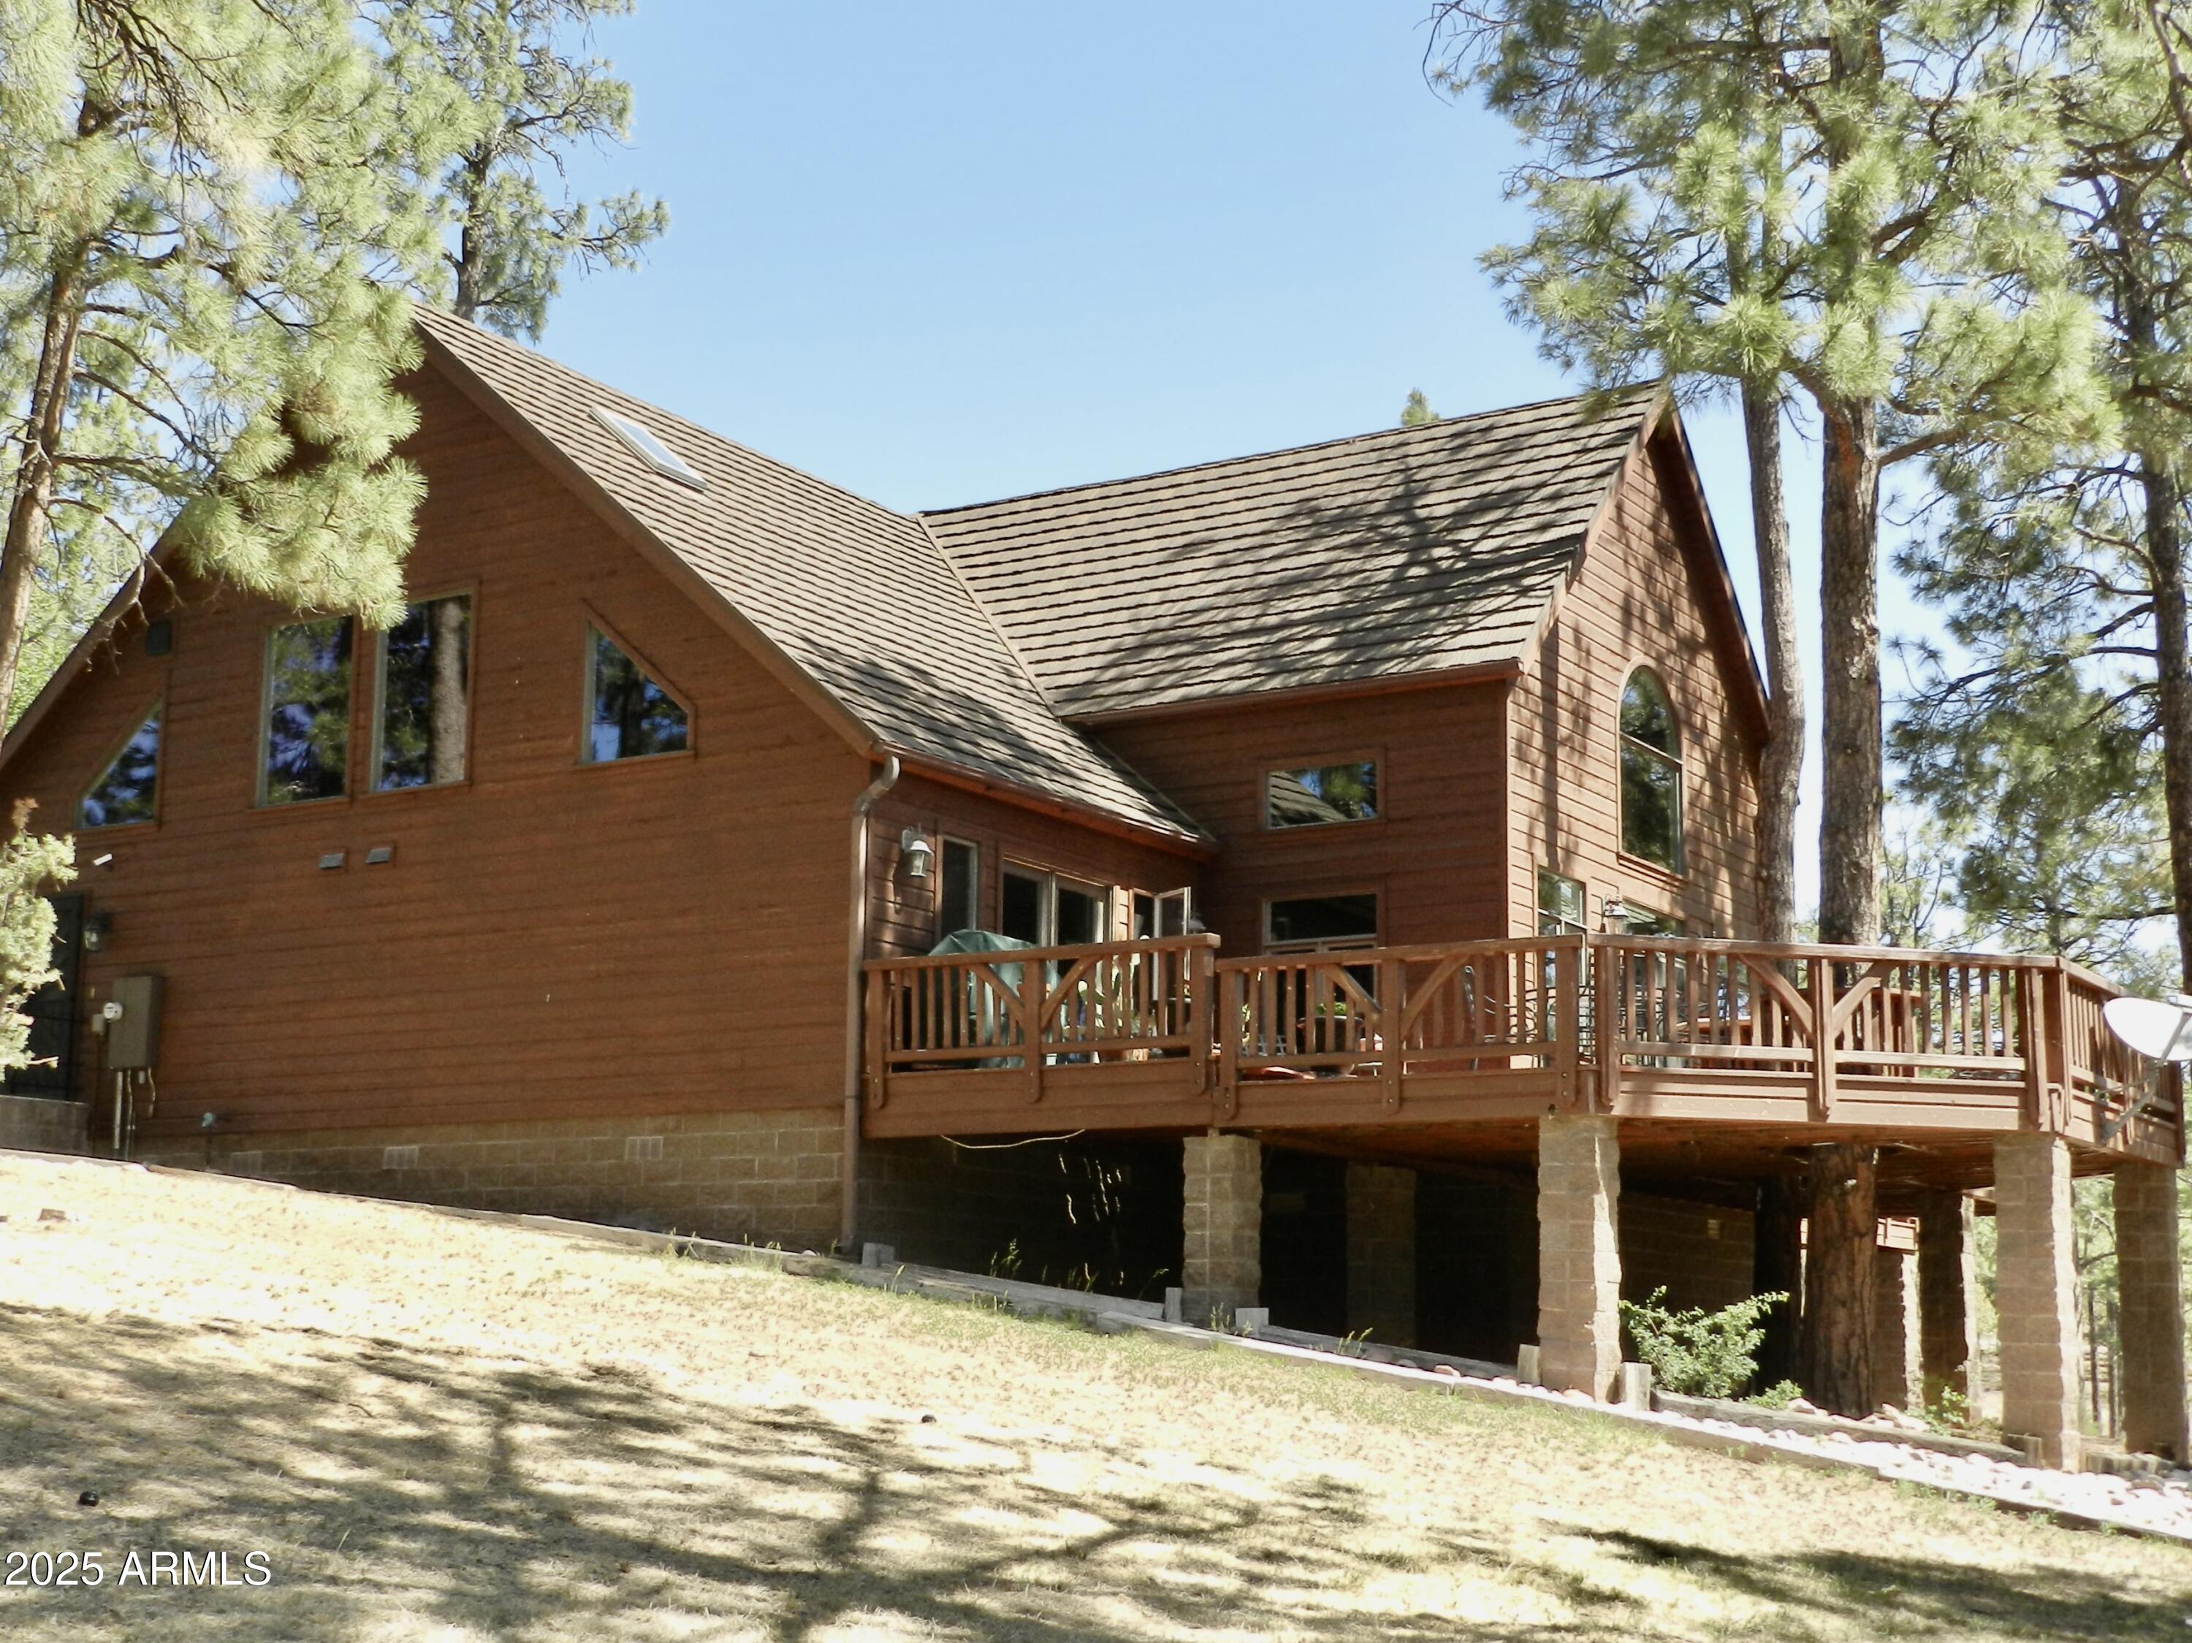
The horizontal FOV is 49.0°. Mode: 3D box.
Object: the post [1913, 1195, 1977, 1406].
[{"bbox_3d":[8.173,4.633,23.100,0.420,2.175,0.420,-6,-12,30],"label":"post"}]

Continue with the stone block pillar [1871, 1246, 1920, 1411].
[{"bbox_3d":[12.109,7.737,36.500,0.540,2.464,0.560,-6,-12,30],"label":"stone block pillar"}]

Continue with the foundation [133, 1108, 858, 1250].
[{"bbox_3d":[-5.649,3.256,21.438,8.659,1.115,0.220,-6,-12,30],"label":"foundation"}]

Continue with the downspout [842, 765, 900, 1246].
[{"bbox_3d":[-1.817,1.426,19.296,0.513,3.985,0.140,-6,-12,30],"label":"downspout"}]

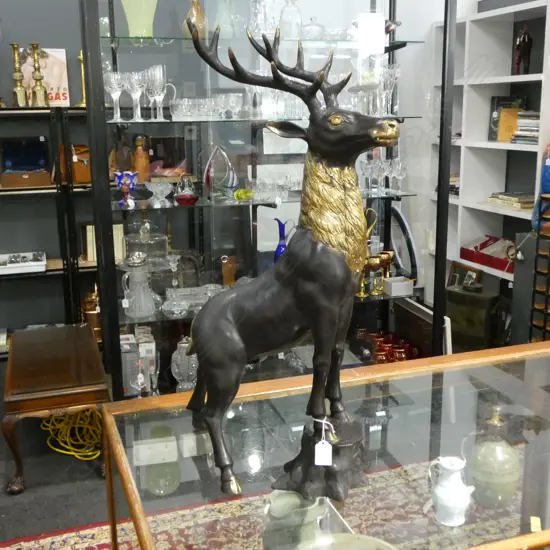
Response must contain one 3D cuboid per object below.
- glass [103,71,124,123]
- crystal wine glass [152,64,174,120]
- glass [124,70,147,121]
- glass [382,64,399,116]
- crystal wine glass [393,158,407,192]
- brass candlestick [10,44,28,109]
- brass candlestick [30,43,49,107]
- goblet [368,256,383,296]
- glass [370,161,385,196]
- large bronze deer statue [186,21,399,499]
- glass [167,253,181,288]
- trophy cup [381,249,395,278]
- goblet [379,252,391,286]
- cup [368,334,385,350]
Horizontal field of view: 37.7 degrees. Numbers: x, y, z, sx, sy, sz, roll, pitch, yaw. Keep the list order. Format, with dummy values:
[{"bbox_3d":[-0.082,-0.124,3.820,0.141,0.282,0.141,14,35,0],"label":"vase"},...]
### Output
[{"bbox_3d":[-0.586,-0.651,2.945,0.072,0.180,0.072,-4,13,-17],"label":"glass"},{"bbox_3d":[-0.425,-0.674,3.004,0.070,0.200,0.070,-4,13,-17],"label":"crystal wine glass"},{"bbox_3d":[-0.513,-0.656,2.968,0.073,0.180,0.073,-4,13,-17],"label":"glass"},{"bbox_3d":[0.504,-0.801,3.496,0.070,0.212,0.070,-1,13,0],"label":"glass"},{"bbox_3d":[0.538,-0.426,3.451,0.057,0.140,0.057,-1,12,0],"label":"crystal wine glass"},{"bbox_3d":[-1.246,-0.964,3.895,0.078,0.300,0.078,-5,13,-18],"label":"brass candlestick"},{"bbox_3d":[-0.979,-0.828,3.336,0.072,0.262,0.072,-4,13,-17],"label":"brass candlestick"},{"bbox_3d":[0.459,0.002,3.668,0.066,0.155,0.066,-1,13,0],"label":"goblet"},{"bbox_3d":[0.451,-0.426,3.528,0.062,0.147,0.062,-1,13,0],"label":"glass"},{"bbox_3d":[-0.001,-0.025,1.258,0.400,0.710,0.240,5,14,22],"label":"large bronze deer statue"},{"bbox_3d":[-0.440,-0.001,3.520,0.064,0.163,0.064,-4,13,-17],"label":"glass"},{"bbox_3d":[0.534,-0.031,3.790,0.066,0.155,0.066,-1,13,0],"label":"trophy cup"},{"bbox_3d":[0.507,-0.017,3.734,0.064,0.155,0.064,-1,13,0],"label":"goblet"},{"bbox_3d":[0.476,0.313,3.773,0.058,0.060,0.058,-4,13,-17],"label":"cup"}]

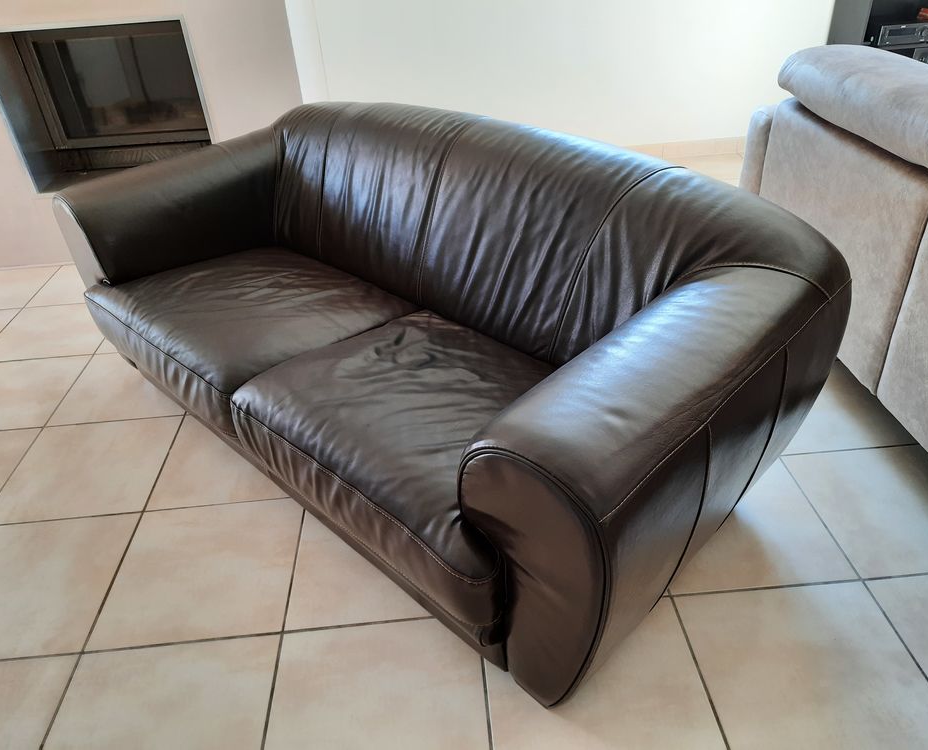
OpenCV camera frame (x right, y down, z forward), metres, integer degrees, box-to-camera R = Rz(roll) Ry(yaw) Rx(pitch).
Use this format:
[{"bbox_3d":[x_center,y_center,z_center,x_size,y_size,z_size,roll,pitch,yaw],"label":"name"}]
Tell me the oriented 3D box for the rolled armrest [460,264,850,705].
[{"bbox_3d":[0.422,0.188,1.480,0.331,0.641,0.904,27,46,36],"label":"rolled armrest"}]

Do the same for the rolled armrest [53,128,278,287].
[{"bbox_3d":[-0.946,-0.516,2.602,0.331,0.641,0.904,27,46,36],"label":"rolled armrest"}]

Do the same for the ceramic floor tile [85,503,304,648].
[{"bbox_3d":[-0.643,0.482,1.728,0.439,0.010,0.420,-5,35,-1],"label":"ceramic floor tile"}]

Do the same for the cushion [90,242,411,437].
[{"bbox_3d":[-0.697,-0.207,2.248,0.902,0.209,0.682,27,46,36],"label":"cushion"}]

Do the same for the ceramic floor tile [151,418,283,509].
[{"bbox_3d":[-0.672,0.239,2.074,0.439,0.010,0.420,-5,35,-1],"label":"ceramic floor tile"}]

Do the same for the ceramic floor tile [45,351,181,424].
[{"bbox_3d":[-1.143,0.033,2.409,0.439,0.010,0.420,-5,35,-1],"label":"ceramic floor tile"}]

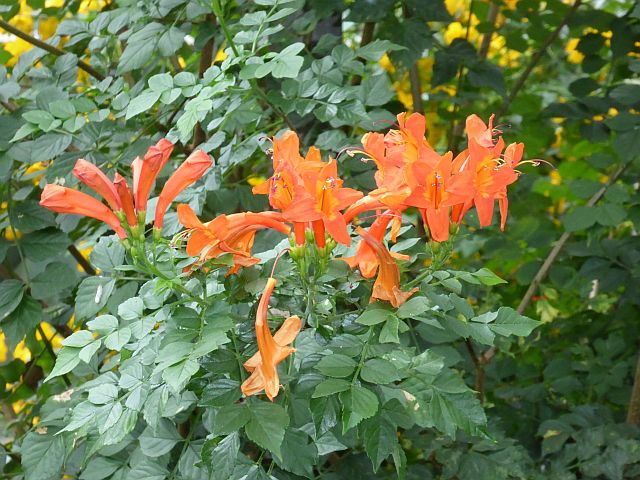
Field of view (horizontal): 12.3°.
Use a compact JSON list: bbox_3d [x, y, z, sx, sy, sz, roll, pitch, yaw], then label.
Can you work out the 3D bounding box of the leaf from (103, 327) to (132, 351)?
[{"bbox_3d":[-0.108,0.053,1.580,0.019,0.005,0.014,-37,57,-19],"label":"leaf"}]

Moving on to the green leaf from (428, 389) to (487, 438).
[{"bbox_3d":[0.075,0.094,1.610,0.041,0.009,0.025,39,58,11],"label":"green leaf"}]

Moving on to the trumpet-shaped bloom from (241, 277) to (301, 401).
[{"bbox_3d":[-0.026,0.052,1.570,0.031,0.066,0.032,-2,3,0],"label":"trumpet-shaped bloom"}]

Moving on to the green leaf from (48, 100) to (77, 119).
[{"bbox_3d":[-0.161,-0.082,1.850,0.020,0.006,0.015,6,53,12],"label":"green leaf"}]

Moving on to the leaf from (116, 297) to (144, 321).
[{"bbox_3d":[-0.106,0.039,1.681,0.017,0.003,0.016,17,59,25],"label":"leaf"}]

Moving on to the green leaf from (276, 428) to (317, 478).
[{"bbox_3d":[-0.013,0.114,1.580,0.020,0.028,0.011,-35,-11,-15],"label":"green leaf"}]

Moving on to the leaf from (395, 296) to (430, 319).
[{"bbox_3d":[0.049,0.035,1.540,0.019,0.008,0.009,-20,56,-14],"label":"leaf"}]

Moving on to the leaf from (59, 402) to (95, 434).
[{"bbox_3d":[-0.126,0.092,1.540,0.025,0.010,0.011,-36,66,-19],"label":"leaf"}]

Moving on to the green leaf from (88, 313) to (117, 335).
[{"bbox_3d":[-0.107,0.041,1.450,0.016,0.004,0.014,5,44,-9],"label":"green leaf"}]

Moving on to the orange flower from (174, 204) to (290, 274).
[{"bbox_3d":[-0.046,0.000,1.580,0.057,0.037,0.038,-2,6,-18],"label":"orange flower"}]

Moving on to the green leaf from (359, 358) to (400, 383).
[{"bbox_3d":[0.036,0.076,1.700,0.023,0.005,0.016,24,57,9],"label":"green leaf"}]

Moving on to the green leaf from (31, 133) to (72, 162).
[{"bbox_3d":[-0.170,-0.059,1.861,0.031,0.006,0.017,-33,62,-13],"label":"green leaf"}]

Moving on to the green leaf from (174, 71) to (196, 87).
[{"bbox_3d":[-0.081,-0.096,1.781,0.015,0.003,0.012,25,60,23],"label":"green leaf"}]

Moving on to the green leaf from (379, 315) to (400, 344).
[{"bbox_3d":[0.041,0.051,1.680,0.011,0.019,0.004,6,-30,3],"label":"green leaf"}]

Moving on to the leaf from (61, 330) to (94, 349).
[{"bbox_3d":[-0.127,0.053,1.550,0.018,0.007,0.010,-10,52,-8],"label":"leaf"}]

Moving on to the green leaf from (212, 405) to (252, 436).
[{"bbox_3d":[-0.051,0.103,1.700,0.027,0.005,0.018,-40,63,-16],"label":"green leaf"}]

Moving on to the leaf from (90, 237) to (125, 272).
[{"bbox_3d":[-0.115,0.008,1.600,0.018,0.020,0.010,-12,-17,-4],"label":"leaf"}]

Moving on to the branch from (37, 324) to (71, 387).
[{"bbox_3d":[-0.162,0.070,1.800,0.004,0.041,0.004,-27,0,0],"label":"branch"}]

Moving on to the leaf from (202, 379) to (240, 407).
[{"bbox_3d":[-0.049,0.075,1.450,0.021,0.004,0.017,-27,48,-17],"label":"leaf"}]

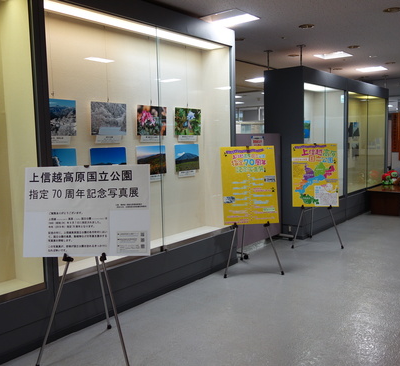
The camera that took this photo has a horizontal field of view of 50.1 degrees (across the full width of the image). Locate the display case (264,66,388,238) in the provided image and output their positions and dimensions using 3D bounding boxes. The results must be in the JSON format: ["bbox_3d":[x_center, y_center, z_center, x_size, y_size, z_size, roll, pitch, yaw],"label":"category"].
[{"bbox_3d":[2.417,-0.564,7.522,0.583,2.368,3.990,4,7,39],"label":"display case"}]

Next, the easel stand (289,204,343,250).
[{"bbox_3d":[1.532,0.130,5.752,0.652,1.380,0.627,-1,6,4],"label":"easel stand"}]

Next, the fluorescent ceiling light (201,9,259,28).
[{"bbox_3d":[0.309,-1.714,4.348,0.455,0.090,0.465,4,7,39],"label":"fluorescent ceiling light"}]

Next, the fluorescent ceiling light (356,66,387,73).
[{"bbox_3d":[3.158,-2.128,7.868,0.464,0.090,0.460,4,7,39],"label":"fluorescent ceiling light"}]

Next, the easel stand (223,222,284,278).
[{"bbox_3d":[0.527,0.257,4.698,0.626,1.380,0.657,-2,6,-5],"label":"easel stand"}]

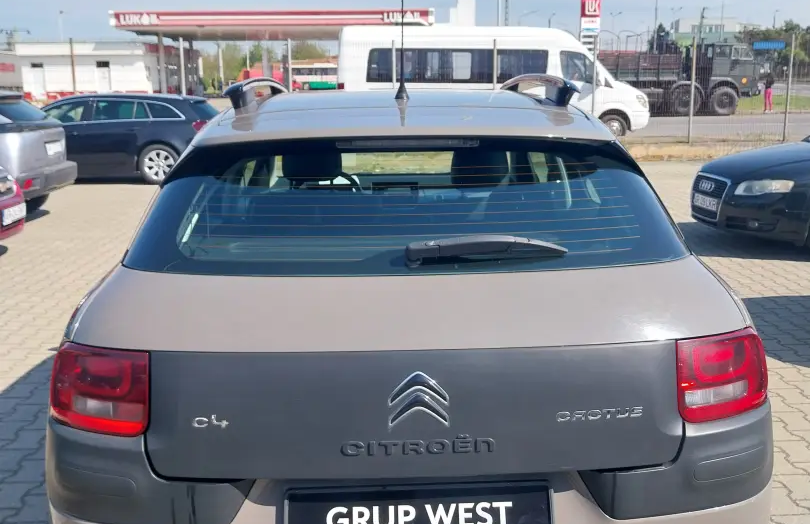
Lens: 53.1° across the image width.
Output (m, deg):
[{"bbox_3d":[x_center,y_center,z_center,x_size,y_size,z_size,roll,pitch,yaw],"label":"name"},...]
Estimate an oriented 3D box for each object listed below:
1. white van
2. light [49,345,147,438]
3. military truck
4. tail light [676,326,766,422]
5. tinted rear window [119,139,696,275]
[{"bbox_3d":[2.113,-4.550,20.507,7.500,2.700,2.000,-1,13,-3],"label":"white van"},{"bbox_3d":[-0.648,0.252,1.718,0.250,0.185,0.190,-1,13,-3],"label":"light"},{"bbox_3d":[10.932,-8.320,36.691,9.000,3.000,2.500,-1,13,-3],"label":"military truck"},{"bbox_3d":[0.680,0.230,1.766,0.250,0.185,0.190,-1,13,-3],"label":"tail light"},{"bbox_3d":[0.004,-0.111,1.952,1.280,0.140,0.420,-1,55,-3],"label":"tinted rear window"}]

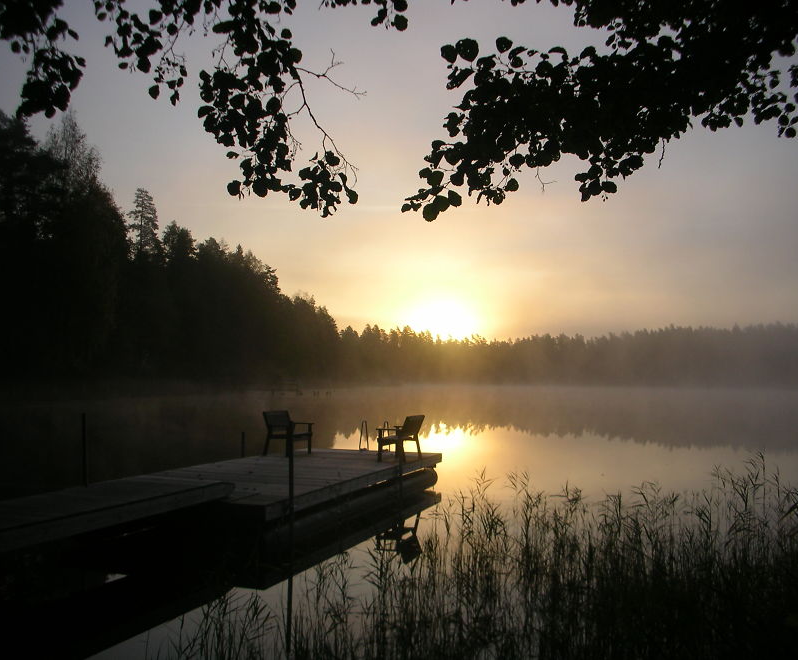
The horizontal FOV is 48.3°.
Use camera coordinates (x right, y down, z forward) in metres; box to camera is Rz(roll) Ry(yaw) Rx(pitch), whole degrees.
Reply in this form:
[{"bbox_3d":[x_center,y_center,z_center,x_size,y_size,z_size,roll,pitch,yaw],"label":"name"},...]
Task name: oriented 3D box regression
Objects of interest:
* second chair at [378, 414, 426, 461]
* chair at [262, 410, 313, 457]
[{"bbox_3d":[0.039,2.015,16.582,0.686,0.847,0.660,-1,-4,30],"label":"second chair"},{"bbox_3d":[-2.180,2.029,17.394,0.660,0.847,0.686,-2,-4,39],"label":"chair"}]

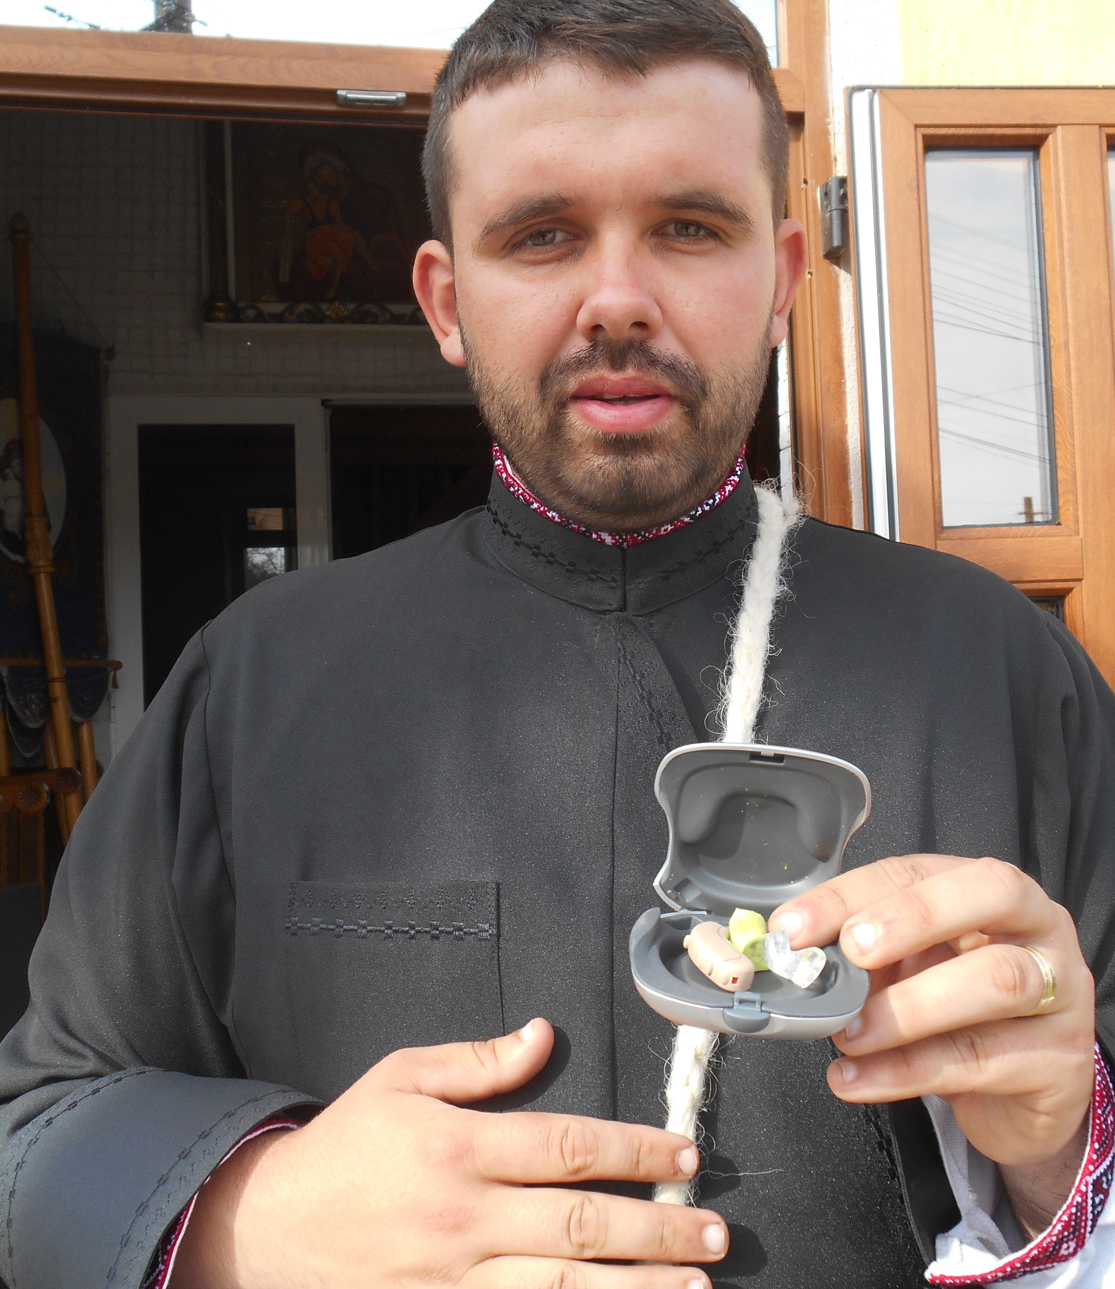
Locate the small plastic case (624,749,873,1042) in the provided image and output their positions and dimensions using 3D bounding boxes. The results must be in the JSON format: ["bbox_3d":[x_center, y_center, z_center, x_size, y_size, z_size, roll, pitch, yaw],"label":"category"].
[{"bbox_3d":[0.064,0.079,0.423,0.077,0.068,0.104,5,14,9],"label":"small plastic case"}]

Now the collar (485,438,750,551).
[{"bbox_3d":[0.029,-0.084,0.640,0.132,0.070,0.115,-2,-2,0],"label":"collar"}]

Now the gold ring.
[{"bbox_3d":[0.149,0.108,0.414,0.005,0.022,0.022,3,-1,-25],"label":"gold ring"}]

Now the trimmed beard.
[{"bbox_3d":[0.027,-0.097,0.577,0.142,0.098,0.092,-3,5,0],"label":"trimmed beard"}]

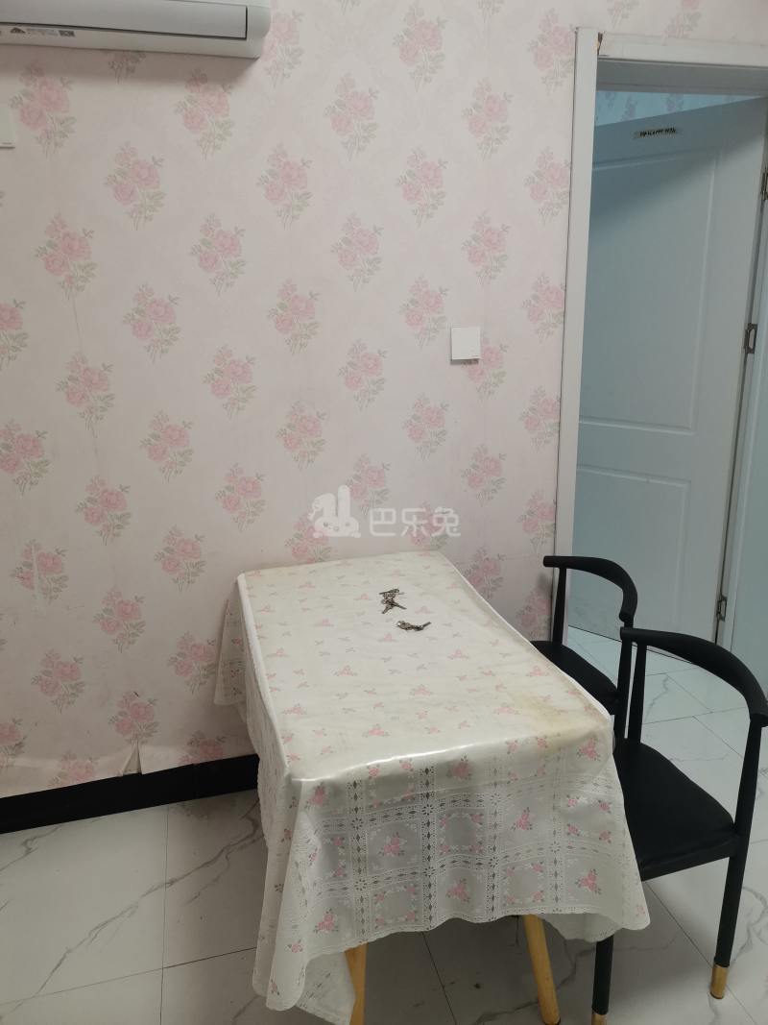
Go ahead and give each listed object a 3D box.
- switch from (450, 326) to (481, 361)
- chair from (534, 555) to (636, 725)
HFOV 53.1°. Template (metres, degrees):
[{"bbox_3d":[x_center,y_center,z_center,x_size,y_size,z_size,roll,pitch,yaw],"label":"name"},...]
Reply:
[{"bbox_3d":[0.235,-0.475,2.169,0.086,0.086,0.011,-5,17,-13],"label":"switch"},{"bbox_3d":[0.434,0.521,2.144,0.460,0.737,0.470,-5,17,-13],"label":"chair"}]

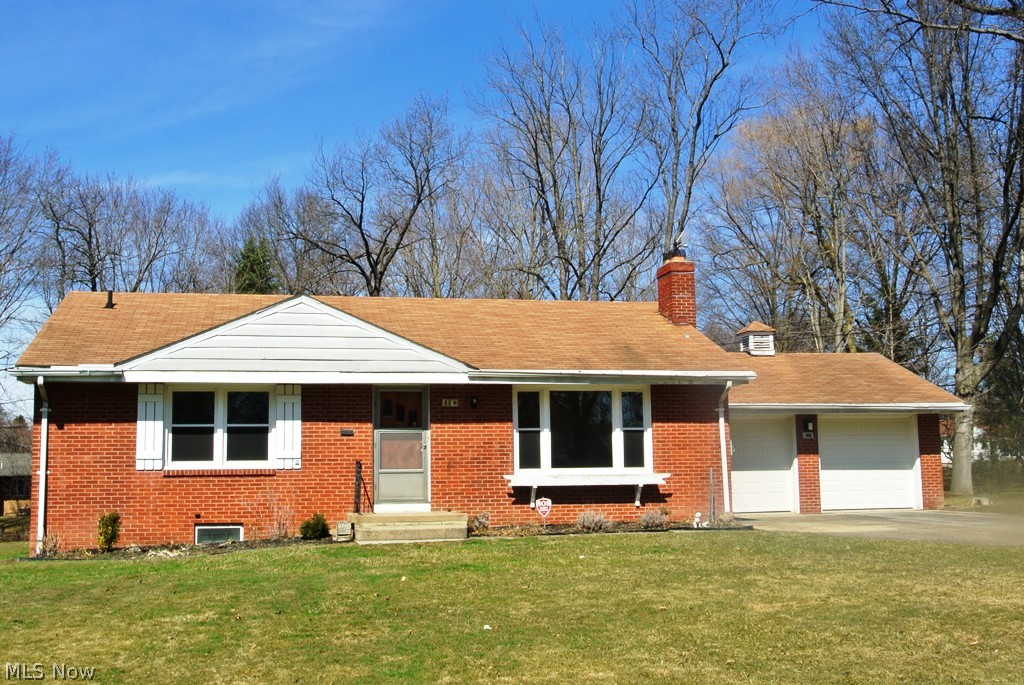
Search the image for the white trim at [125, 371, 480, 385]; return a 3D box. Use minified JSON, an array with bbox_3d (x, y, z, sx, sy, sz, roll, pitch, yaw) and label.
[{"bbox_3d":[-3.546,0.586,18.714,5.758,0.211,0.100,1,-7,-11],"label":"white trim"}]

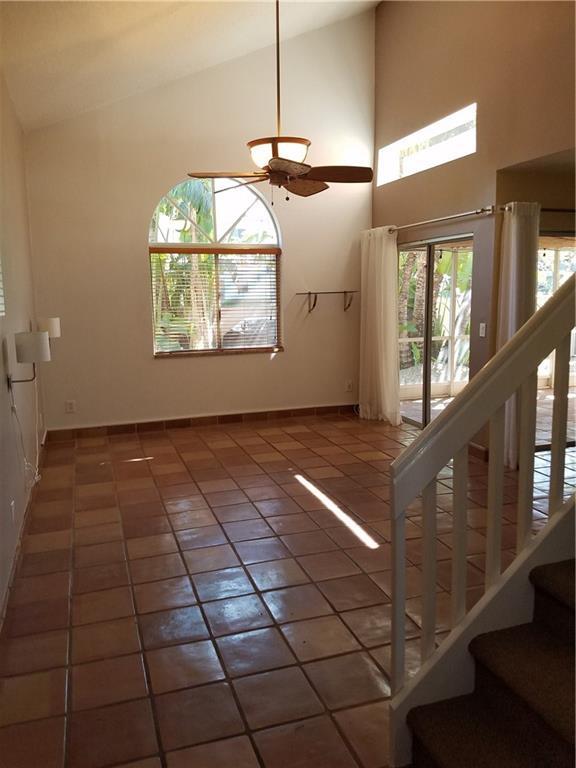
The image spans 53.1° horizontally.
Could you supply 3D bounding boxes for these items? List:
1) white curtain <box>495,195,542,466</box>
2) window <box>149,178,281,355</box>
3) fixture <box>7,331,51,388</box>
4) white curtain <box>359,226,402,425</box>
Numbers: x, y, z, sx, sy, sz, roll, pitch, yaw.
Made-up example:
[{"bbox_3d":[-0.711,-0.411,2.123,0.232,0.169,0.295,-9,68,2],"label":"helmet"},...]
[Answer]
[{"bbox_3d":[1.994,-0.382,5.037,0.330,2.270,0.180,-3,11,-19],"label":"white curtain"},{"bbox_3d":[-0.779,-1.285,6.427,1.450,1.880,0.120,-3,11,-19],"label":"window"},{"bbox_3d":[-1.592,-0.140,3.551,0.240,0.350,0.190,-3,11,-19],"label":"fixture"},{"bbox_3d":[1.075,-0.660,6.694,0.200,2.240,0.550,-3,11,-19],"label":"white curtain"}]

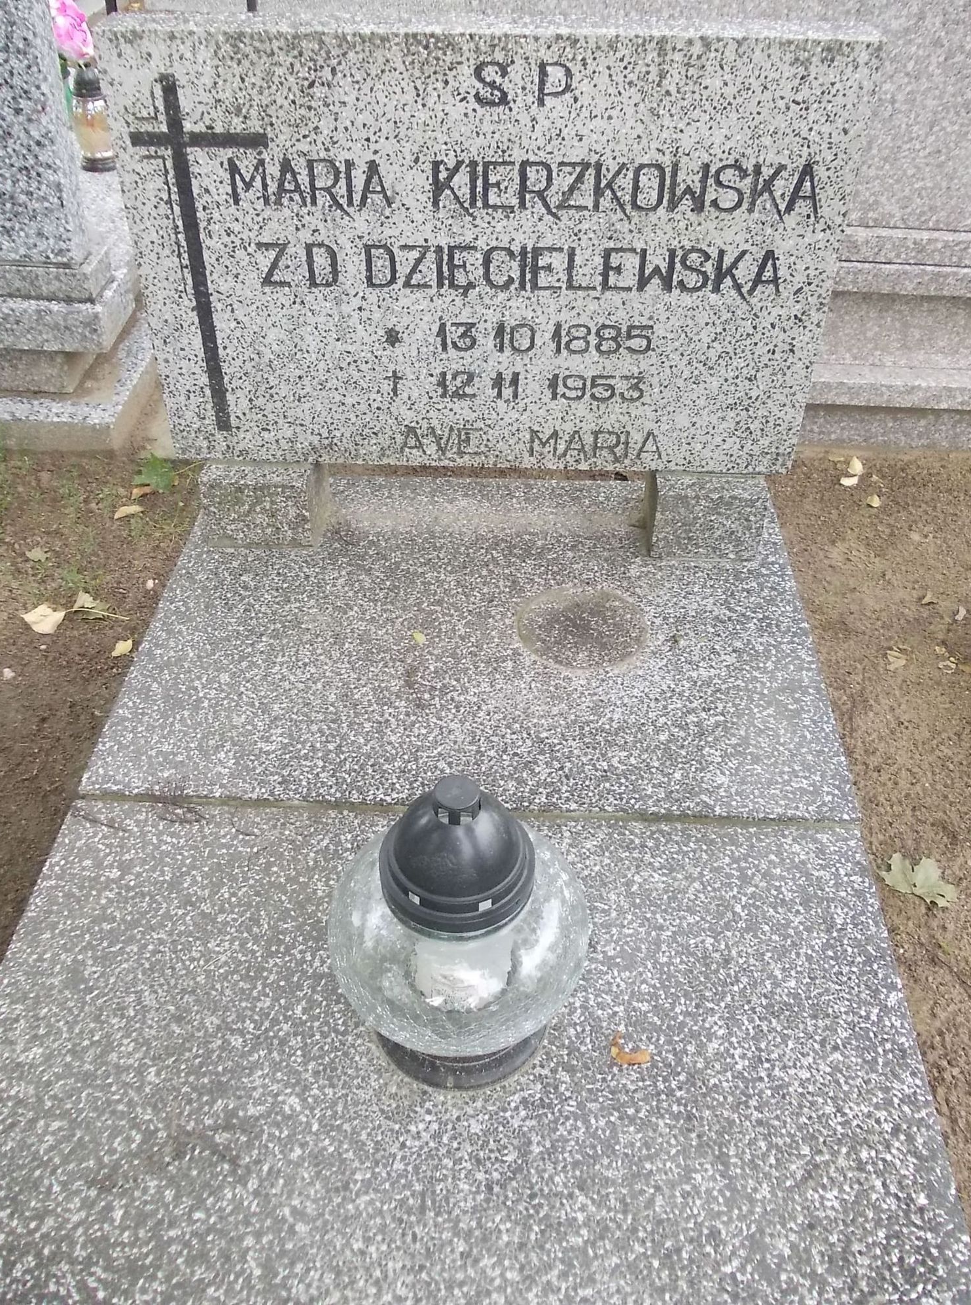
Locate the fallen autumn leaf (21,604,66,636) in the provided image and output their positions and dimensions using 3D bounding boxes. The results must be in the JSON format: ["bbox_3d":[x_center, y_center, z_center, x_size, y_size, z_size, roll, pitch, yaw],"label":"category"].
[{"bbox_3d":[-0.546,-0.042,1.319,0.060,0.015,0.043,31,48,33],"label":"fallen autumn leaf"}]

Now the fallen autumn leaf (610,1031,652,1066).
[{"bbox_3d":[0.112,0.312,0.824,0.032,0.010,0.022,26,45,28],"label":"fallen autumn leaf"}]

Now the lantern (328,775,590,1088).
[{"bbox_3d":[-0.019,0.191,0.783,0.195,0.250,0.195,2,39,2],"label":"lantern"}]

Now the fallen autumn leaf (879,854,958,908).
[{"bbox_3d":[0.414,0.217,1.011,0.068,0.012,0.056,8,40,10],"label":"fallen autumn leaf"}]

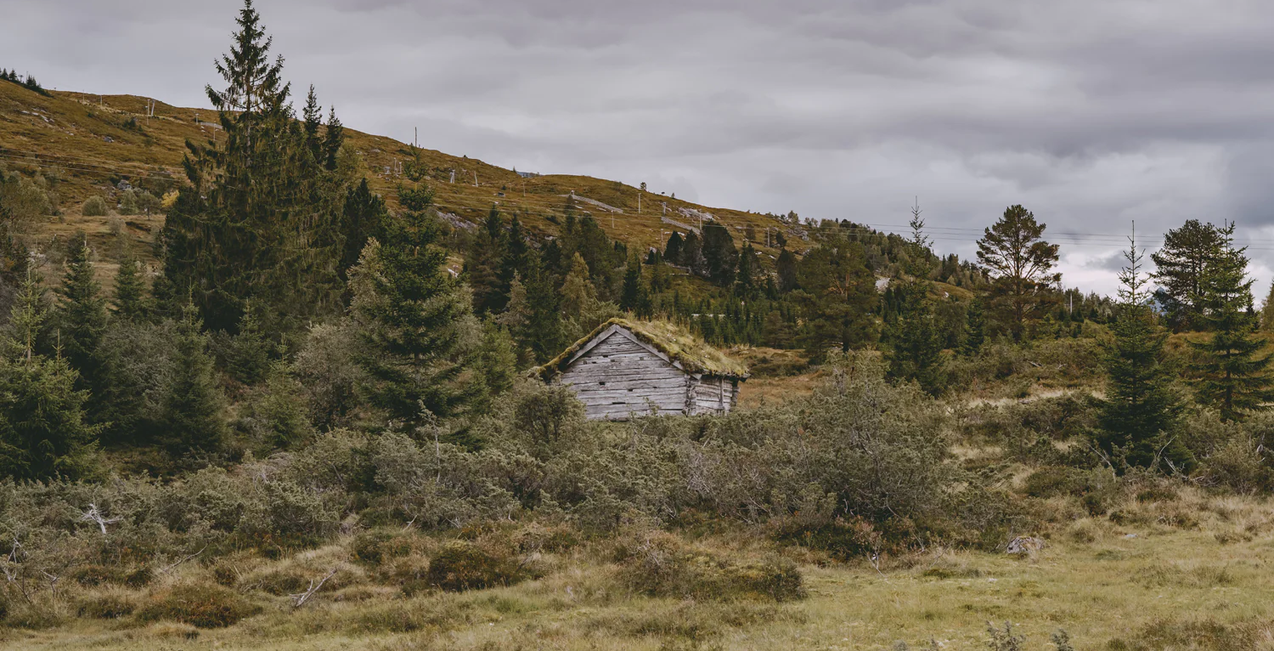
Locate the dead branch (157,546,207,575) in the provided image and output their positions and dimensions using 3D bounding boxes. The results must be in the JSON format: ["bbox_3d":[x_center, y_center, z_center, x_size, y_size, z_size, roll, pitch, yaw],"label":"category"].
[{"bbox_3d":[-4.820,2.490,18.000,0.538,0.317,0.280,0,-3,0],"label":"dead branch"}]

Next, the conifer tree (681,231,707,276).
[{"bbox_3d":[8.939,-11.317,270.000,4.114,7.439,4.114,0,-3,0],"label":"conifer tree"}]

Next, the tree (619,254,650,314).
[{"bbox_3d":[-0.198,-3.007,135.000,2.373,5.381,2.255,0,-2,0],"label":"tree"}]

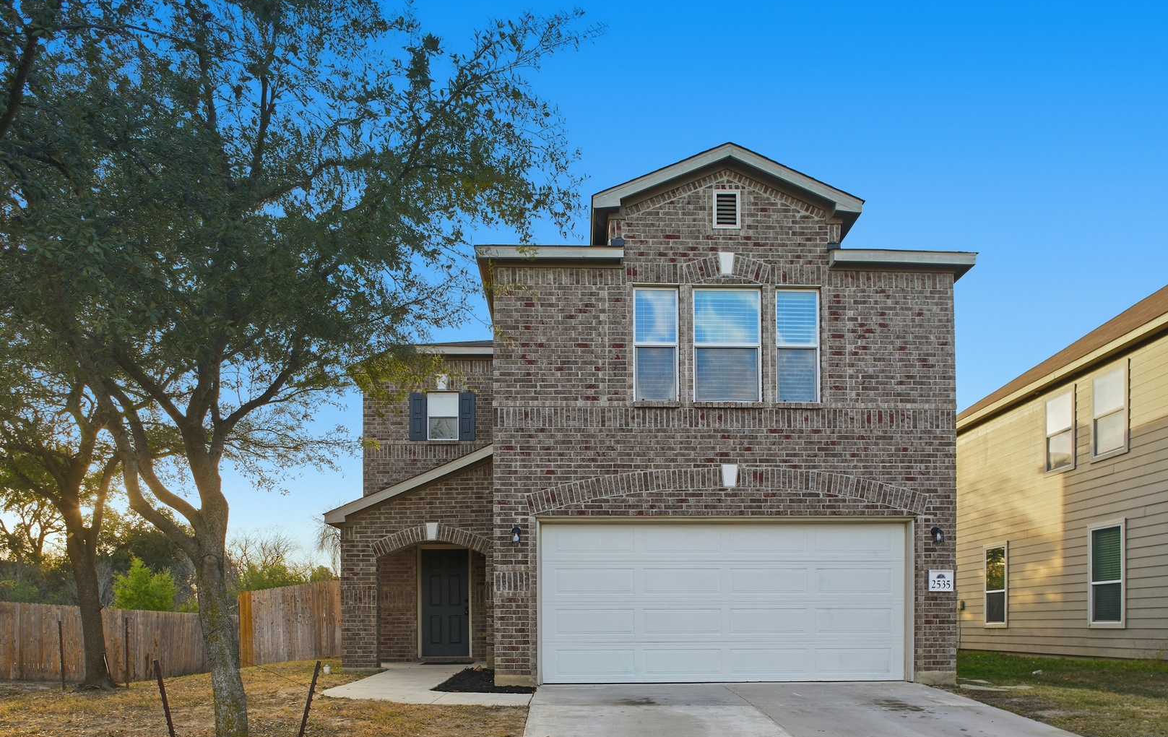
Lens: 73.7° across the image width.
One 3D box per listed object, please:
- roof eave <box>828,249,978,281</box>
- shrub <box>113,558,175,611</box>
[{"bbox_3d":[4.347,-1.426,10.680,1.950,0.320,0.500,0,-5,-3],"label":"roof eave"},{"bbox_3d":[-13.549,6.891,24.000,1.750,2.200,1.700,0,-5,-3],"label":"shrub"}]

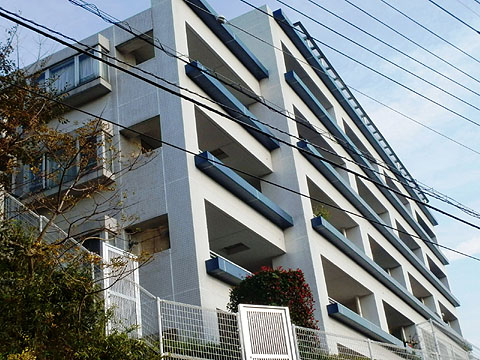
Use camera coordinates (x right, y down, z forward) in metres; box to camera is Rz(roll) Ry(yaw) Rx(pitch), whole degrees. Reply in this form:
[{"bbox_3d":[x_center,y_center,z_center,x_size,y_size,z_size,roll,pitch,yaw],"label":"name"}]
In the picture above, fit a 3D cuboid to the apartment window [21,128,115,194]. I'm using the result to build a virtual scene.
[{"bbox_3d":[-4.743,-0.268,19.335,2.800,1.300,0.480,-19,-29,21],"label":"apartment window"}]

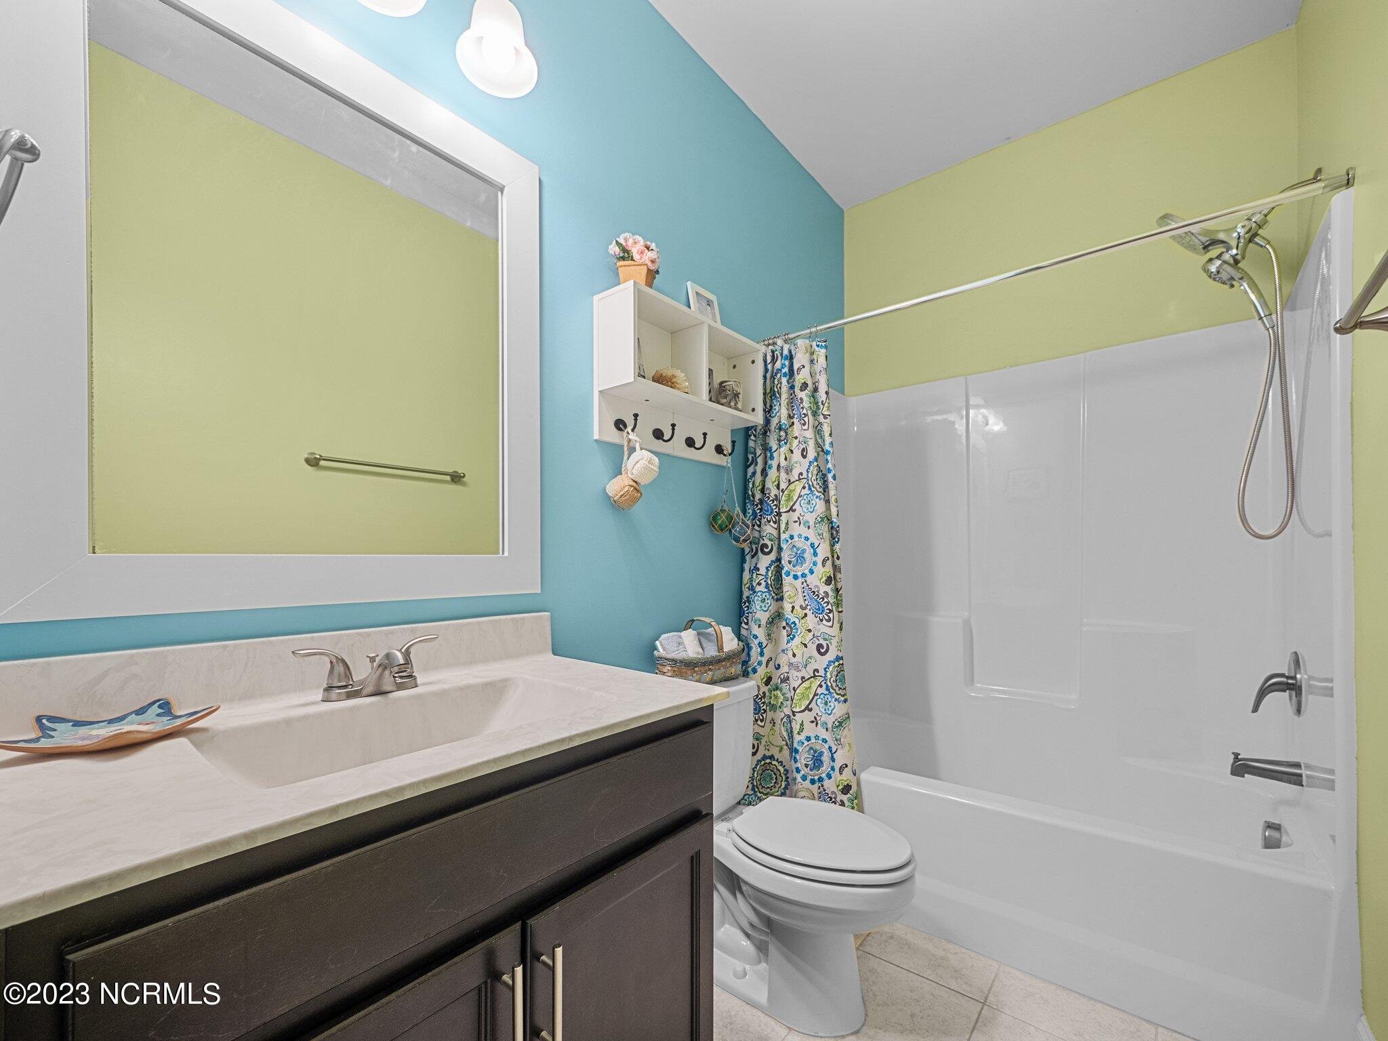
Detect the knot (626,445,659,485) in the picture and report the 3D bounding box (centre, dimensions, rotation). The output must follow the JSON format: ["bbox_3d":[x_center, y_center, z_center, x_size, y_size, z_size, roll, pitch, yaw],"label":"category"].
[{"bbox_3d":[-0.143,-0.155,1.560,0.095,0.105,0.095,0,-2,0],"label":"knot"}]

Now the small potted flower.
[{"bbox_3d":[-0.161,-0.704,1.550,0.135,0.170,0.115,0,-2,9],"label":"small potted flower"}]

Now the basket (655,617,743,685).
[{"bbox_3d":[0.020,0.395,1.720,0.170,0.190,0.325,-2,-3,40],"label":"basket"}]

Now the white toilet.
[{"bbox_3d":[0.201,0.839,1.499,0.735,0.710,0.430,-2,-3,40],"label":"white toilet"}]

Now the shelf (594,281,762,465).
[{"bbox_3d":[-0.017,-0.404,1.731,0.150,0.383,0.600,-2,-3,40],"label":"shelf"}]

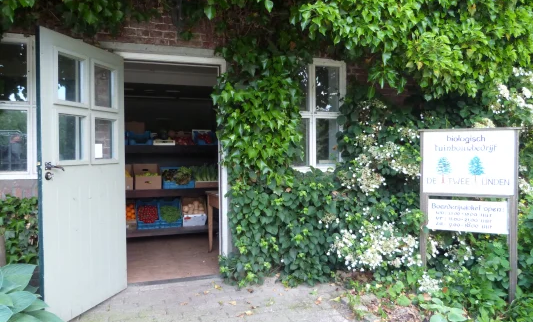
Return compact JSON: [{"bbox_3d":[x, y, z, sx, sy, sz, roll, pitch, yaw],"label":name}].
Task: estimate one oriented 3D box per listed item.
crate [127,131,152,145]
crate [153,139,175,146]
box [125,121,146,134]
[{"bbox_3d":[-1.649,-0.297,5.069,0.300,0.110,0.400,0,17,-16],"label":"crate"},{"bbox_3d":[-1.368,-0.275,5.146,0.285,0.085,0.370,0,12,-16],"label":"crate"},{"bbox_3d":[-1.892,-0.413,5.442,0.370,0.250,0.290,0,2,-16],"label":"box"}]

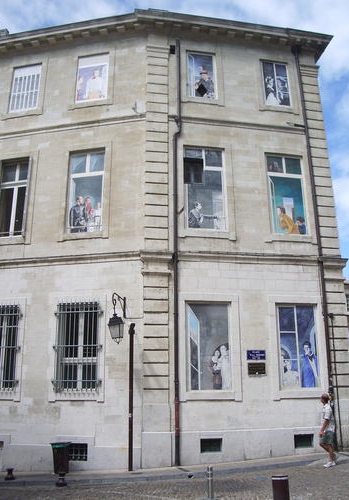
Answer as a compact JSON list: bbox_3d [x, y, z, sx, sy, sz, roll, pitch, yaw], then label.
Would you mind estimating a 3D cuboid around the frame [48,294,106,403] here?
[{"bbox_3d":[-2.675,2.691,13.882,1.513,2.856,0.200,-4,-15,13],"label":"frame"}]

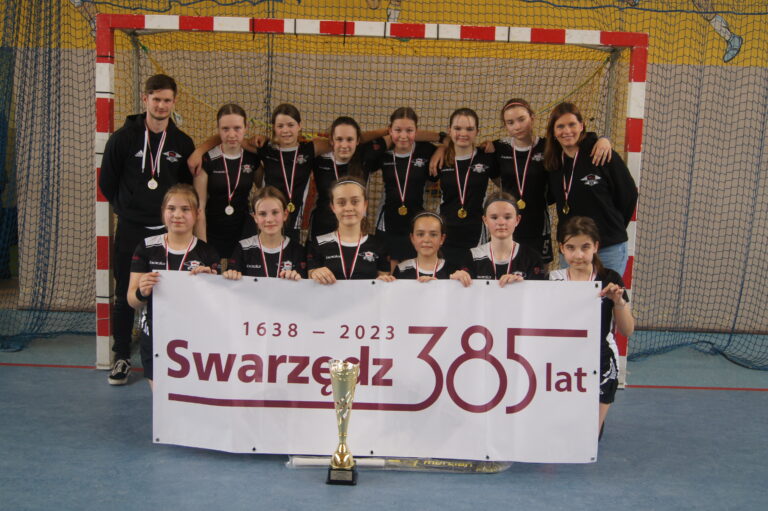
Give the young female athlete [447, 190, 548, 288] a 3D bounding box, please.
[{"bbox_3d":[0.536,0.279,3.996,0.480,1.170,0.580,2,6,3],"label":"young female athlete"}]

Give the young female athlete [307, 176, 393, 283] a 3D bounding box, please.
[{"bbox_3d":[-0.172,0.229,3.999,0.460,1.220,0.580,2,6,0],"label":"young female athlete"}]

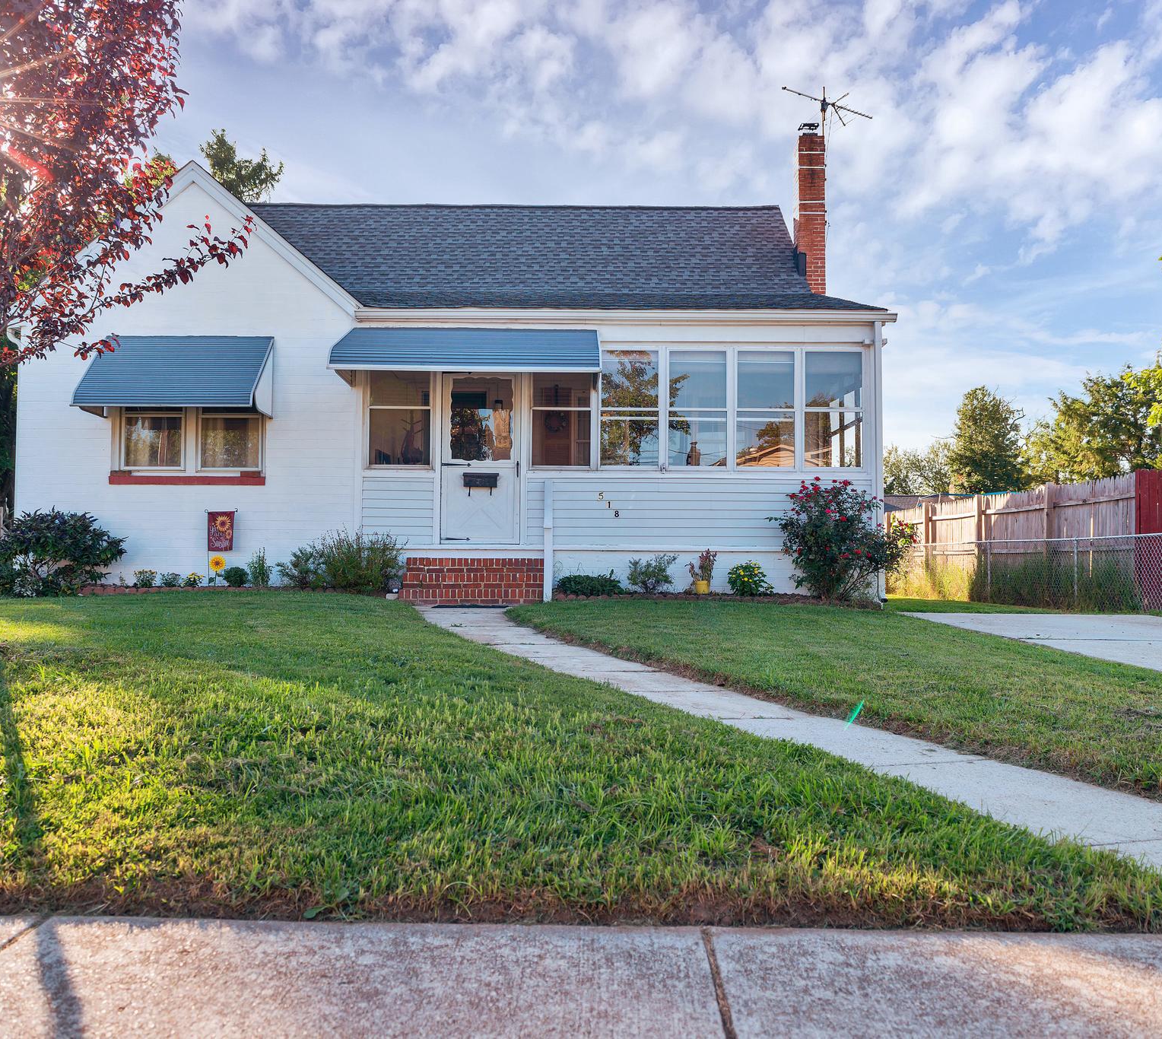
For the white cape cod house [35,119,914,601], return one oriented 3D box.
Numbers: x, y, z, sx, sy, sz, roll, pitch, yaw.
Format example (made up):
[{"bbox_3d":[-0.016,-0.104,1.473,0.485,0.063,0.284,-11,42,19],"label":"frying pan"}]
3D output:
[{"bbox_3d":[-1.265,-2.533,16.547,10.300,7.350,10.700,0,-3,0],"label":"white cape cod house"}]

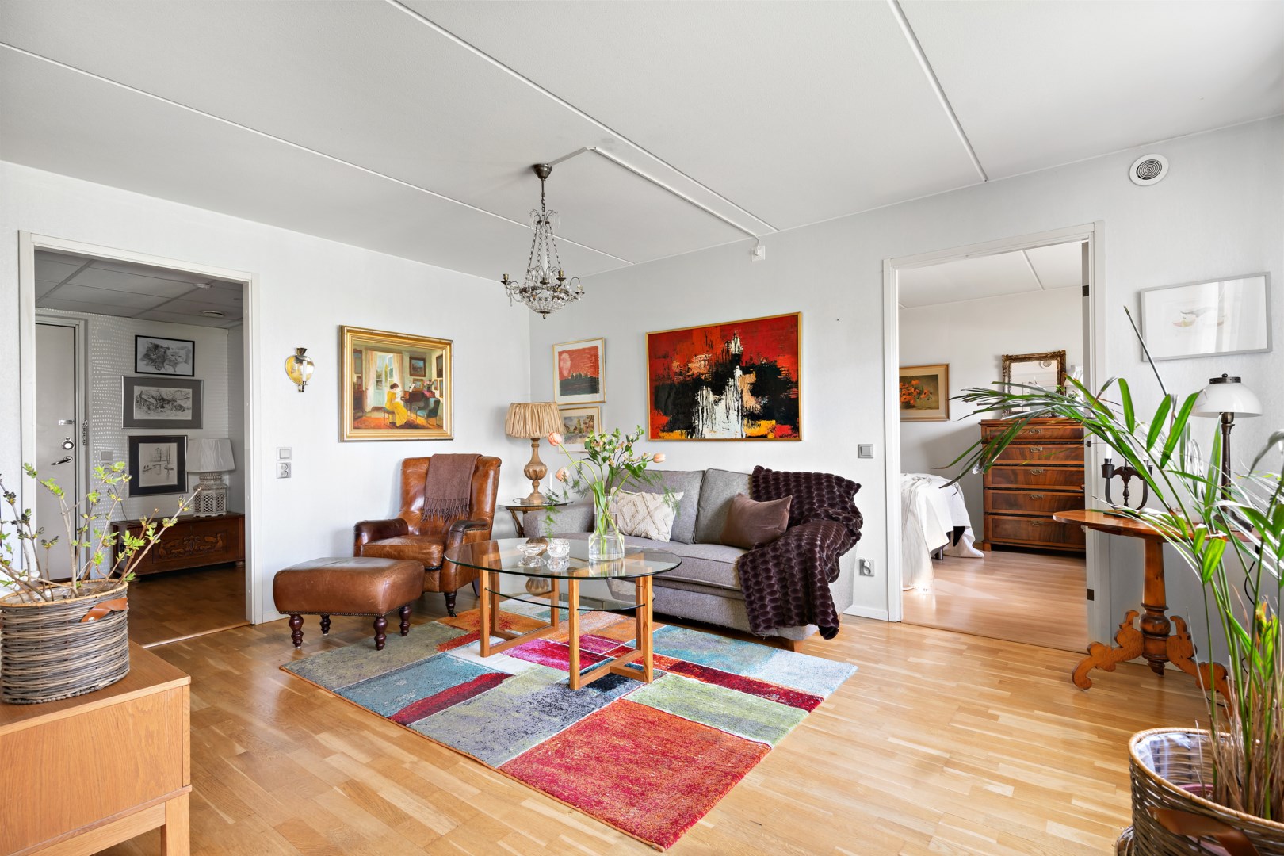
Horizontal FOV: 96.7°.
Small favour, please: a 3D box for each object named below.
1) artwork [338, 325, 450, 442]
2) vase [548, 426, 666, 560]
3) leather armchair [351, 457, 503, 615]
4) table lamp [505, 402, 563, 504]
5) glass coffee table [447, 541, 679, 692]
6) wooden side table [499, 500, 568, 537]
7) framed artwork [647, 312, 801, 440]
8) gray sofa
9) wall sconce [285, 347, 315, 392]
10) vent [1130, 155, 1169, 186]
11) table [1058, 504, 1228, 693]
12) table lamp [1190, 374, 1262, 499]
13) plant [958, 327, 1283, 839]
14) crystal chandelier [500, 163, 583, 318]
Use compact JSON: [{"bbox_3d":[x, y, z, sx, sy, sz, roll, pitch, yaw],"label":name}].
[{"bbox_3d":[-1.758,-0.294,4.157,0.050,0.790,0.860,-1,-1,39],"label":"artwork"},{"bbox_3d":[-0.184,0.328,2.985,0.620,0.685,0.500,0,-1,0],"label":"vase"},{"bbox_3d":[-1.436,0.706,3.996,0.710,0.990,0.720,-1,-1,12],"label":"leather armchair"},{"bbox_3d":[-0.883,0.206,4.683,0.461,0.832,0.461,-1,0,0],"label":"table lamp"},{"bbox_3d":[-0.415,0.900,2.894,1.294,0.519,0.744,-1,0,28],"label":"glass coffee table"},{"bbox_3d":[-0.857,0.908,4.627,0.590,0.595,0.590,-1,-1,6],"label":"wooden side table"},{"bbox_3d":[0.547,-0.322,4.057,1.230,0.833,0.035,-1,0,37],"label":"framed artwork"},{"bbox_3d":[0.235,0.746,3.918,2.130,0.880,0.830,-1,-1,37],"label":"gray sofa"},{"bbox_3d":[-2.167,-0.371,3.647,0.110,0.285,0.174,-1,0,37],"label":"wall sconce"},{"bbox_3d":[2.381,-1.209,2.679,0.147,0.147,0.030,-1,0,37],"label":"vent"},{"bbox_3d":[2.214,0.776,2.470,0.720,0.745,0.720,-1,-1,37],"label":"table"},{"bbox_3d":[2.361,0.088,2.301,0.200,0.614,0.200,-1,0,37],"label":"table lamp"},{"bbox_3d":[1.175,0.440,1.258,0.980,1.410,0.800,-1,0,0],"label":"plant"},{"bbox_3d":[-0.497,-0.929,2.867,0.420,0.770,0.420,0,-1,0],"label":"crystal chandelier"}]

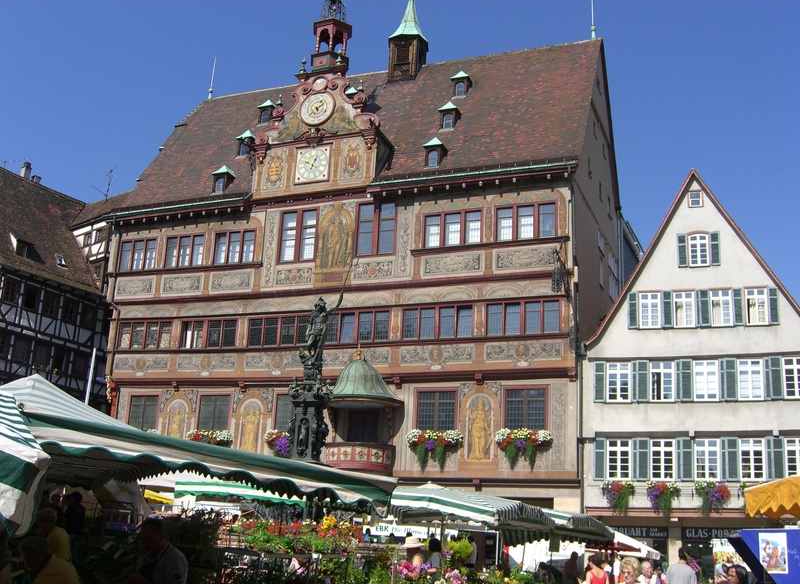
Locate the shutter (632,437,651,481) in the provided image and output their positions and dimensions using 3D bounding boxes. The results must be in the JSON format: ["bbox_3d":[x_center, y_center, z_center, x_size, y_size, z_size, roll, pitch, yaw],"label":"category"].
[{"bbox_3d":[8.643,5.976,31.428,0.630,1.557,0.080,-4,-18,24],"label":"shutter"}]

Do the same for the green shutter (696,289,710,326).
[{"bbox_3d":[11.290,0.575,32.674,0.432,1.424,0.070,-3,-17,21],"label":"green shutter"}]

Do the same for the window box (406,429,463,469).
[{"bbox_3d":[1.441,6.519,36.630,2.203,1.568,0.600,-4,-17,22],"label":"window box"}]

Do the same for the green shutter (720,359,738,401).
[{"bbox_3d":[11.606,3.076,30.957,0.579,1.517,0.080,-4,-18,24],"label":"green shutter"}]

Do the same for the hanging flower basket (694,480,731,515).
[{"bbox_3d":[10.884,7.156,30.593,1.119,1.092,0.500,-3,-17,21],"label":"hanging flower basket"}]

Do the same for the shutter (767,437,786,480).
[{"bbox_3d":[12.706,5.619,29.637,0.622,1.469,0.080,-4,-18,24],"label":"shutter"}]

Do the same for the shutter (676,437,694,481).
[{"bbox_3d":[10.230,5.961,31.477,0.555,1.541,0.070,-3,-17,21],"label":"shutter"}]

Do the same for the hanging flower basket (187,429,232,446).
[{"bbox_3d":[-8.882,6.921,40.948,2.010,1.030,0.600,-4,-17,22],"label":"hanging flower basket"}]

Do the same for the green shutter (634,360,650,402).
[{"bbox_3d":[8.883,3.278,32.170,0.572,1.557,0.080,-4,-18,24],"label":"green shutter"}]

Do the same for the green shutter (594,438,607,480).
[{"bbox_3d":[7.309,6.097,32.015,0.450,1.531,0.080,-4,-18,24],"label":"green shutter"}]

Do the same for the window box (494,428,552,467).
[{"bbox_3d":[4.642,5.864,33.010,2.173,1.454,0.550,-4,-18,23],"label":"window box"}]

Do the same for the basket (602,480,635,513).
[{"bbox_3d":[7.886,7.381,31.707,1.190,1.062,0.500,-3,-17,21],"label":"basket"}]

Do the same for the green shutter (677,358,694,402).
[{"bbox_3d":[10.252,3.172,31.562,0.602,1.546,0.080,-4,-18,24],"label":"green shutter"}]

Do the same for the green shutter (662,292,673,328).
[{"bbox_3d":[10.088,0.658,33.123,0.340,1.450,0.070,-3,-17,21],"label":"green shutter"}]

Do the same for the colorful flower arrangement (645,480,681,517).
[{"bbox_3d":[9.341,7.355,31.141,1.081,1.252,0.500,-3,-17,21],"label":"colorful flower arrangement"}]

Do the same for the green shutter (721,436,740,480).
[{"bbox_3d":[11.367,5.739,30.226,0.631,1.515,0.080,-4,-18,24],"label":"green shutter"}]

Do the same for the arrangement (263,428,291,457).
[{"bbox_3d":[-4.723,6.389,37.037,2.214,1.339,0.550,-4,-18,23],"label":"arrangement"}]

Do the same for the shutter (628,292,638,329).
[{"bbox_3d":[8.924,0.705,33.567,0.340,1.389,0.070,-3,-17,21],"label":"shutter"}]

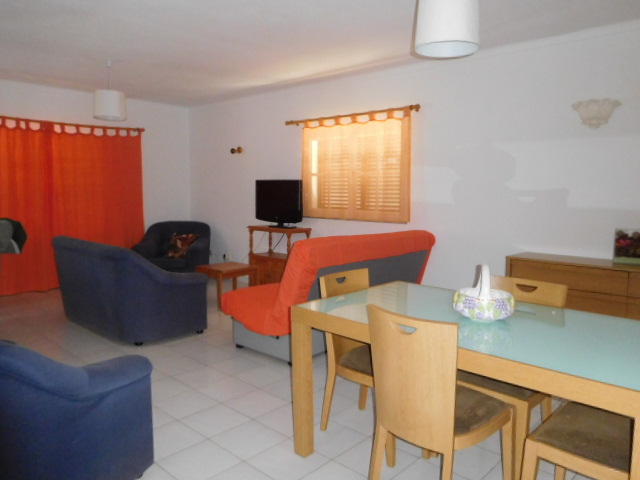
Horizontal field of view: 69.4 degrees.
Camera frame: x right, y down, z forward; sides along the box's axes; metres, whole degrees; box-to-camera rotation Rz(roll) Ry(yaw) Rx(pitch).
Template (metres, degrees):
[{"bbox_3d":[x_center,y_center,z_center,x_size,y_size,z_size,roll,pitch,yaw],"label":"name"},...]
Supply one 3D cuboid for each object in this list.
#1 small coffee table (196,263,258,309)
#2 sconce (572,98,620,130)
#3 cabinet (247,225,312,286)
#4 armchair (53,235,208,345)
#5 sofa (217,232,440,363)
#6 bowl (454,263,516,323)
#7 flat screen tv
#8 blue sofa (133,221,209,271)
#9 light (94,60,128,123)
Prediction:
[{"bbox_3d":[-1.103,0.533,5.505,0.570,0.430,0.550,6,8,42],"label":"small coffee table"},{"bbox_3d":[2.171,-0.999,3.644,0.315,0.210,0.160,6,8,42],"label":"sconce"},{"bbox_3d":[-0.502,0.278,5.950,0.820,0.855,0.430,6,8,42],"label":"cabinet"},{"bbox_3d":[-1.836,0.417,4.507,0.830,0.860,1.420,-6,9,-45],"label":"armchair"},{"bbox_3d":[0.144,0.401,4.280,1.170,0.975,1.780,6,8,42],"label":"sofa"},{"bbox_3d":[0.757,0.235,2.111,0.280,0.253,0.260,3,6,20],"label":"bowl"},{"bbox_3d":[-0.508,-0.441,5.830,0.820,0.600,0.210,6,8,42],"label":"flat screen tv"},{"bbox_3d":[-2.090,0.192,6.550,0.930,0.870,0.860,0,6,-3],"label":"blue sofa"},{"bbox_3d":[-2.173,-1.535,4.799,0.345,0.635,0.345,6,8,42],"label":"light"}]

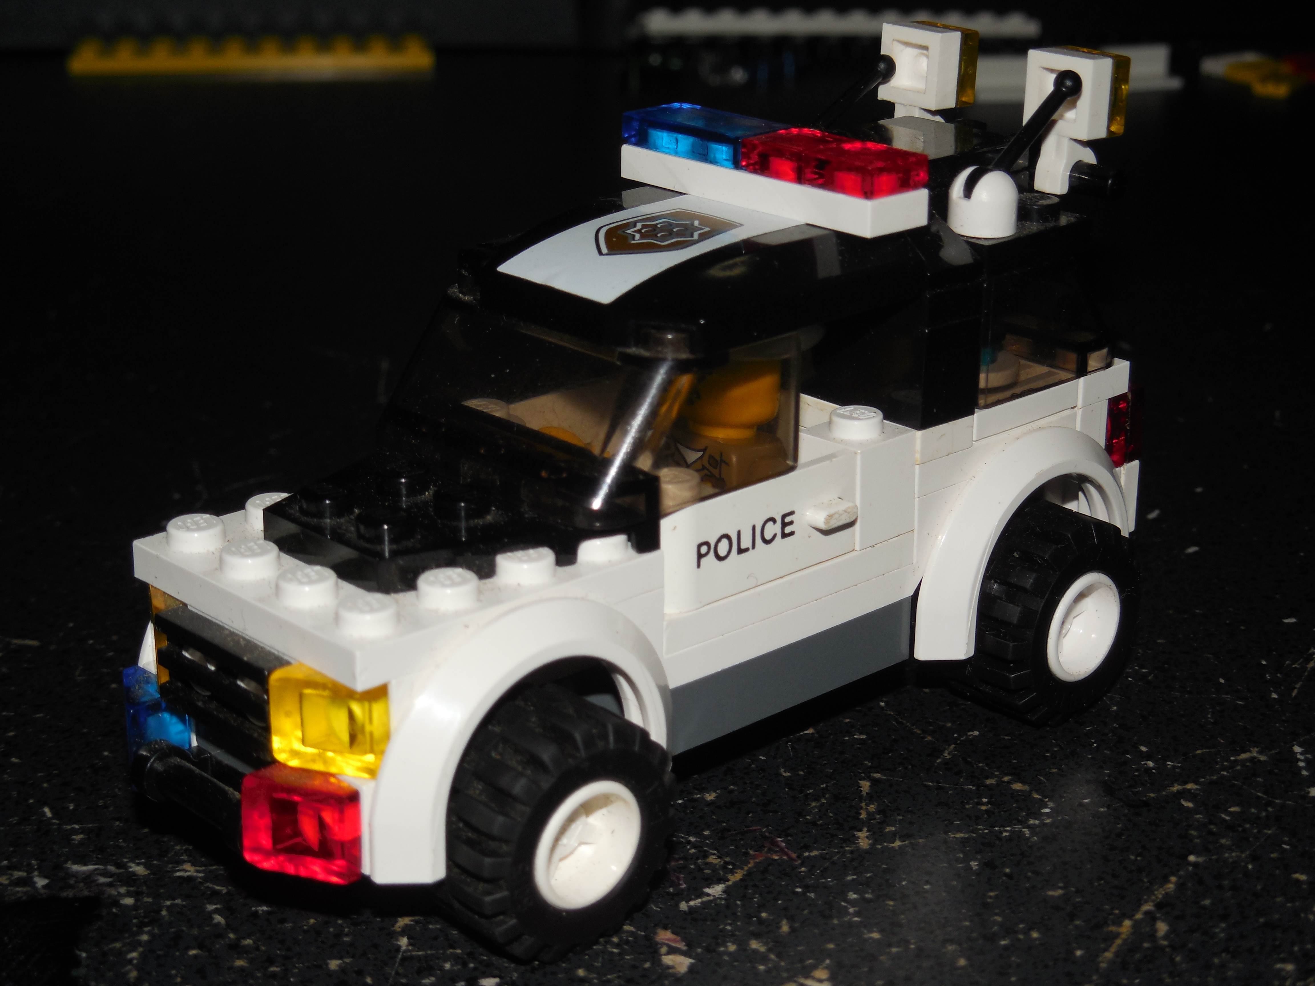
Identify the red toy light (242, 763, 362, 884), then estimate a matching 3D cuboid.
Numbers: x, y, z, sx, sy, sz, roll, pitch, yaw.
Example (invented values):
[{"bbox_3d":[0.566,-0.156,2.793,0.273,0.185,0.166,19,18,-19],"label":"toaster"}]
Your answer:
[{"bbox_3d":[-0.028,0.026,0.180,0.006,0.008,0.008,-17,26,-40],"label":"red toy light"}]

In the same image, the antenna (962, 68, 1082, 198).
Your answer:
[{"bbox_3d":[0.035,-0.034,0.220,0.003,0.003,0.018,20,63,44],"label":"antenna"}]

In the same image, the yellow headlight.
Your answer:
[{"bbox_3d":[-0.025,0.018,0.179,0.006,0.008,0.008,-17,26,-40],"label":"yellow headlight"}]

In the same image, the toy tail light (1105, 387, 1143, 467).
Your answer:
[{"bbox_3d":[0.045,-0.007,0.240,0.006,0.008,0.008,-17,26,-40],"label":"toy tail light"}]

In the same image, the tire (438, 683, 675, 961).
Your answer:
[{"bbox_3d":[-0.010,0.026,0.190,0.021,0.021,0.012,-17,26,-40],"label":"tire"}]

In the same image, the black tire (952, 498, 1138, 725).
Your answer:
[{"bbox_3d":[0.037,0.012,0.231,0.021,0.021,0.012,-17,26,-40],"label":"black tire"}]

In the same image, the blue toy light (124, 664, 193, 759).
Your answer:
[{"bbox_3d":[-0.044,0.020,0.196,0.006,0.008,0.008,-17,26,-40],"label":"blue toy light"}]

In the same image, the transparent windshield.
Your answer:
[{"bbox_3d":[-0.007,-0.010,0.205,0.024,0.013,0.032,-17,26,-40],"label":"transparent windshield"}]

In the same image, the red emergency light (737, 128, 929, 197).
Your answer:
[{"bbox_3d":[0.016,-0.030,0.208,0.008,0.003,0.016,-17,26,-40],"label":"red emergency light"}]

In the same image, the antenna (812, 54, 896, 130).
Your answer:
[{"bbox_3d":[0.019,-0.039,0.237,0.003,0.003,0.018,20,58,44],"label":"antenna"}]

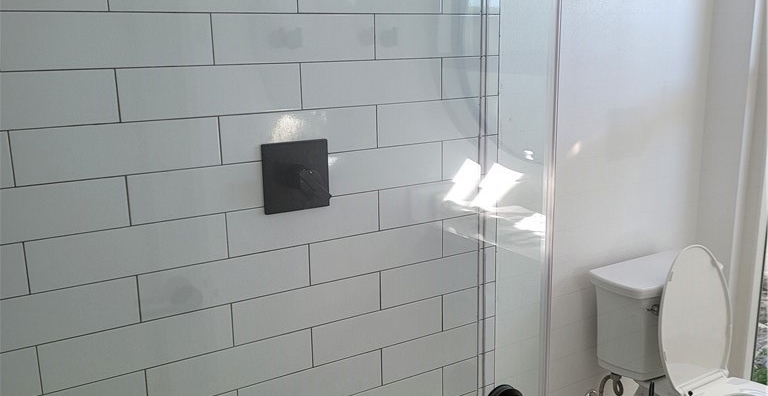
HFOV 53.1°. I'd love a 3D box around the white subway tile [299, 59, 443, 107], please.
[{"bbox_3d":[-0.023,-0.277,1.834,0.402,0.103,0.010,-9,15,-32],"label":"white subway tile"}]

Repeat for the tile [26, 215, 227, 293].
[{"bbox_3d":[-0.518,0.107,1.584,0.402,0.103,0.010,-9,15,-32],"label":"tile"}]

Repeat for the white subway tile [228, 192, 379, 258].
[{"bbox_3d":[-0.177,0.056,1.760,0.390,0.101,0.010,-9,15,-32],"label":"white subway tile"}]

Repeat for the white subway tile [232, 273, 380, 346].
[{"bbox_3d":[-0.173,0.256,1.805,0.390,0.101,0.010,-9,15,-32],"label":"white subway tile"}]

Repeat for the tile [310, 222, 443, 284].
[{"bbox_3d":[-0.014,0.133,1.931,0.402,0.103,0.010,-9,15,-32],"label":"tile"}]

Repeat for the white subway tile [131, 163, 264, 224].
[{"bbox_3d":[-0.345,-0.020,1.639,0.392,0.102,0.009,-9,15,-32],"label":"white subway tile"}]

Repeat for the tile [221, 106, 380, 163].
[{"bbox_3d":[-0.182,-0.144,1.714,0.390,0.101,0.010,-9,15,-32],"label":"tile"}]

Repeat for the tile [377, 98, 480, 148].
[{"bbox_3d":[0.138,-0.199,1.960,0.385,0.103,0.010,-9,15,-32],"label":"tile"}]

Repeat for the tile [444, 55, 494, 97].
[{"bbox_3d":[0.218,-0.308,1.953,0.177,0.102,0.009,-9,15,-32],"label":"tile"}]

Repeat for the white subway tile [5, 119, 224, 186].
[{"bbox_3d":[-0.511,-0.095,1.506,0.390,0.101,0.010,-9,15,-32],"label":"white subway tile"}]

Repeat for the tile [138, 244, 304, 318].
[{"bbox_3d":[-0.341,0.183,1.686,0.392,0.102,0.009,-9,15,-32],"label":"tile"}]

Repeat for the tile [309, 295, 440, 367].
[{"bbox_3d":[-0.008,0.333,1.941,0.392,0.102,0.009,-9,15,-32],"label":"tile"}]

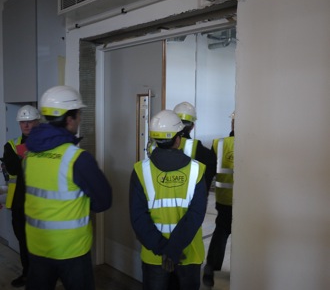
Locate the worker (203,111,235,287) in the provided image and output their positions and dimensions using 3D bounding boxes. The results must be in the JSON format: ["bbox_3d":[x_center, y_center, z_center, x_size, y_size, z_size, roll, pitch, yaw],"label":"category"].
[{"bbox_3d":[0.717,0.488,3.617,0.550,1.782,0.570,2,5,14],"label":"worker"}]

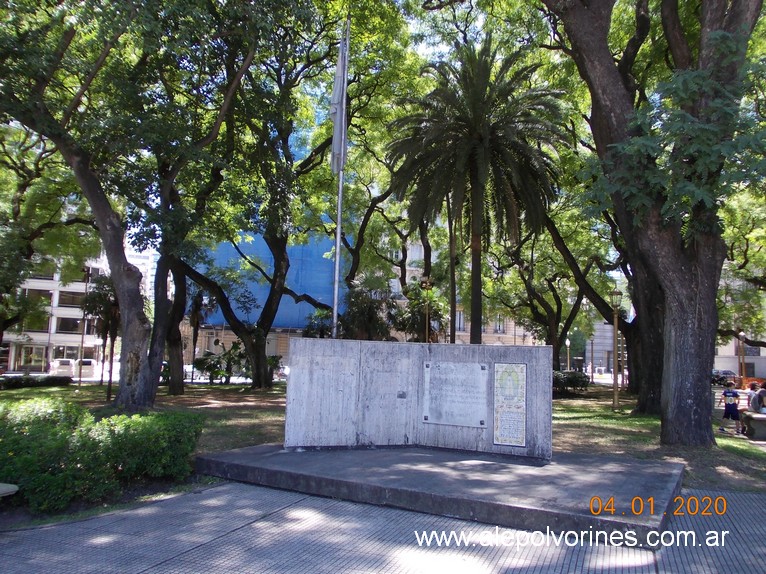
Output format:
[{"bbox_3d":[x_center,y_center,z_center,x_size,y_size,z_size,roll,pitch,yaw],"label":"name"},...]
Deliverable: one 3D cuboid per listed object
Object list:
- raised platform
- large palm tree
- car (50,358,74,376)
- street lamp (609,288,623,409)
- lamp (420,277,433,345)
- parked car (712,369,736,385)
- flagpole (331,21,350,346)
[{"bbox_3d":[0.947,2.512,8.512,5.556,0.199,3.992,-2,-7,29],"label":"raised platform"},{"bbox_3d":[4.169,-3.306,27.054,7.700,16.110,7.700,2,-6,0],"label":"large palm tree"},{"bbox_3d":[-27.611,7.075,53.445,1.780,1.650,4.200,4,-7,-18],"label":"car"},{"bbox_3d":[8.728,2.246,23.243,0.480,4.522,0.480,2,-6,0],"label":"street lamp"},{"bbox_3d":[1.842,2.062,25.939,0.500,5.048,0.500,2,-6,0],"label":"lamp"},{"bbox_3d":[32.865,8.677,59.522,4.300,1.470,1.760,2,-6,3],"label":"parked car"},{"bbox_3d":[-0.933,-1.480,13.245,0.300,9.068,0.250,2,-6,0],"label":"flagpole"}]

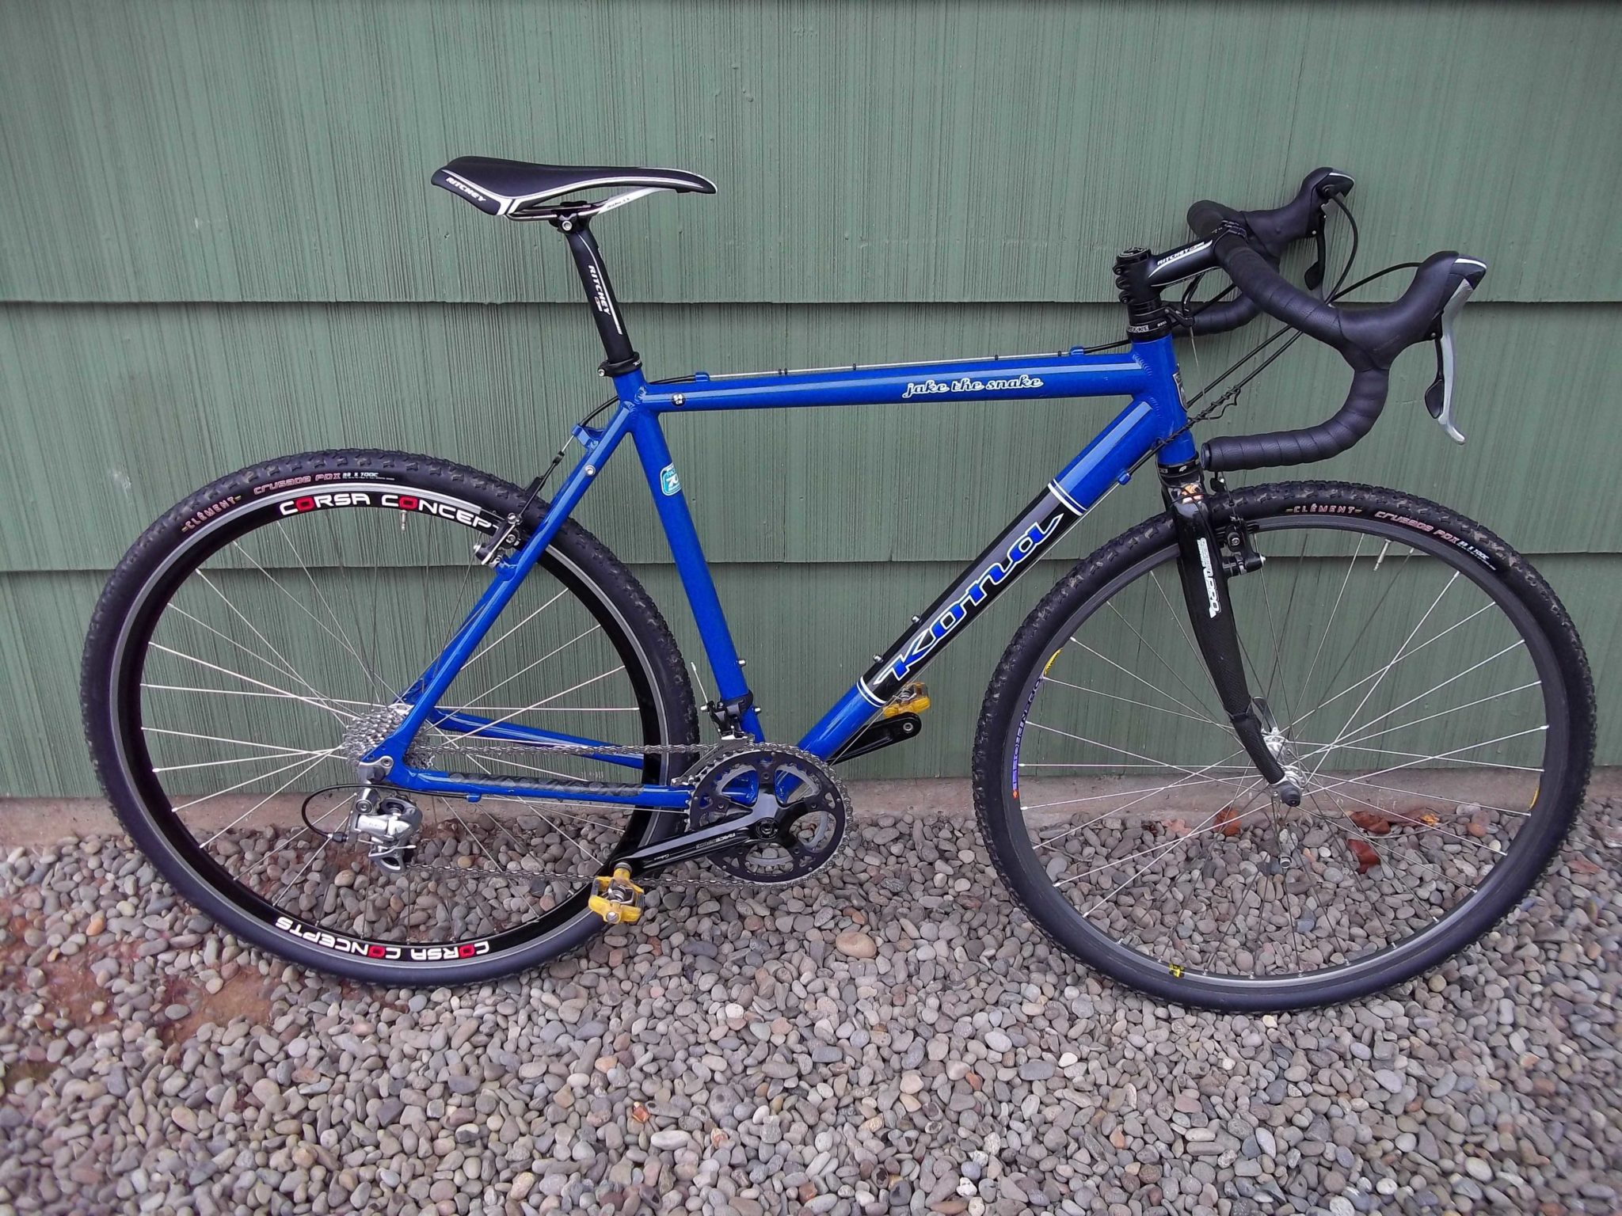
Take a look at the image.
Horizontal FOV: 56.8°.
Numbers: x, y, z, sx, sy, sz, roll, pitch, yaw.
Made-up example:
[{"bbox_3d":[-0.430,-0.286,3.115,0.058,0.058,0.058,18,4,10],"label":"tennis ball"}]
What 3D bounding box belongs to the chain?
[{"bbox_3d":[-0.230,0.234,1.694,0.535,0.193,0.020,2,25,0],"label":"chain"}]

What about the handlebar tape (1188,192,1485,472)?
[{"bbox_3d":[0.472,-0.306,1.503,0.225,0.198,0.455,3,25,2],"label":"handlebar tape"}]

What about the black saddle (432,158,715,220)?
[{"bbox_3d":[-0.230,-0.407,1.458,0.277,0.055,0.135,2,25,0],"label":"black saddle"}]

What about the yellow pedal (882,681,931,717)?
[{"bbox_3d":[0.118,0.114,1.845,0.064,0.032,0.078,-11,24,5],"label":"yellow pedal"}]

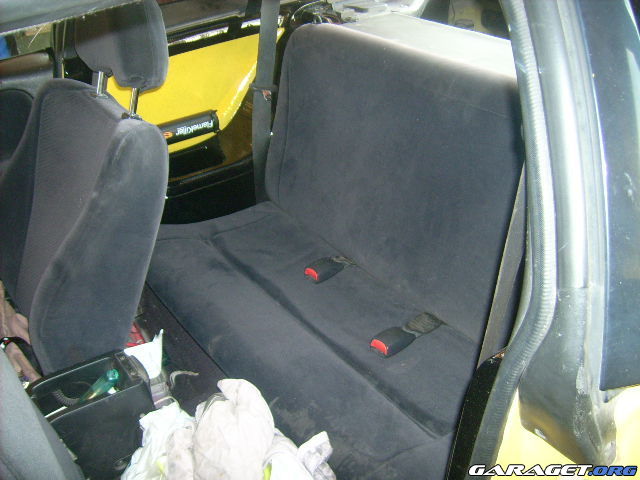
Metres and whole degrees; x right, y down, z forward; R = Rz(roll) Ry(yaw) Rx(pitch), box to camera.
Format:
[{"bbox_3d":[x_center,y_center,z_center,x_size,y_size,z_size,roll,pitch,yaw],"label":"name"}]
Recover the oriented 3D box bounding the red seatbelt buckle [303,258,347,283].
[{"bbox_3d":[0.011,0.070,1.485,0.075,0.025,0.046,-22,34,-31],"label":"red seatbelt buckle"}]

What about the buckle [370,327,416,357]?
[{"bbox_3d":[0.143,0.198,1.260,0.075,0.025,0.046,-22,34,-31],"label":"buckle"}]

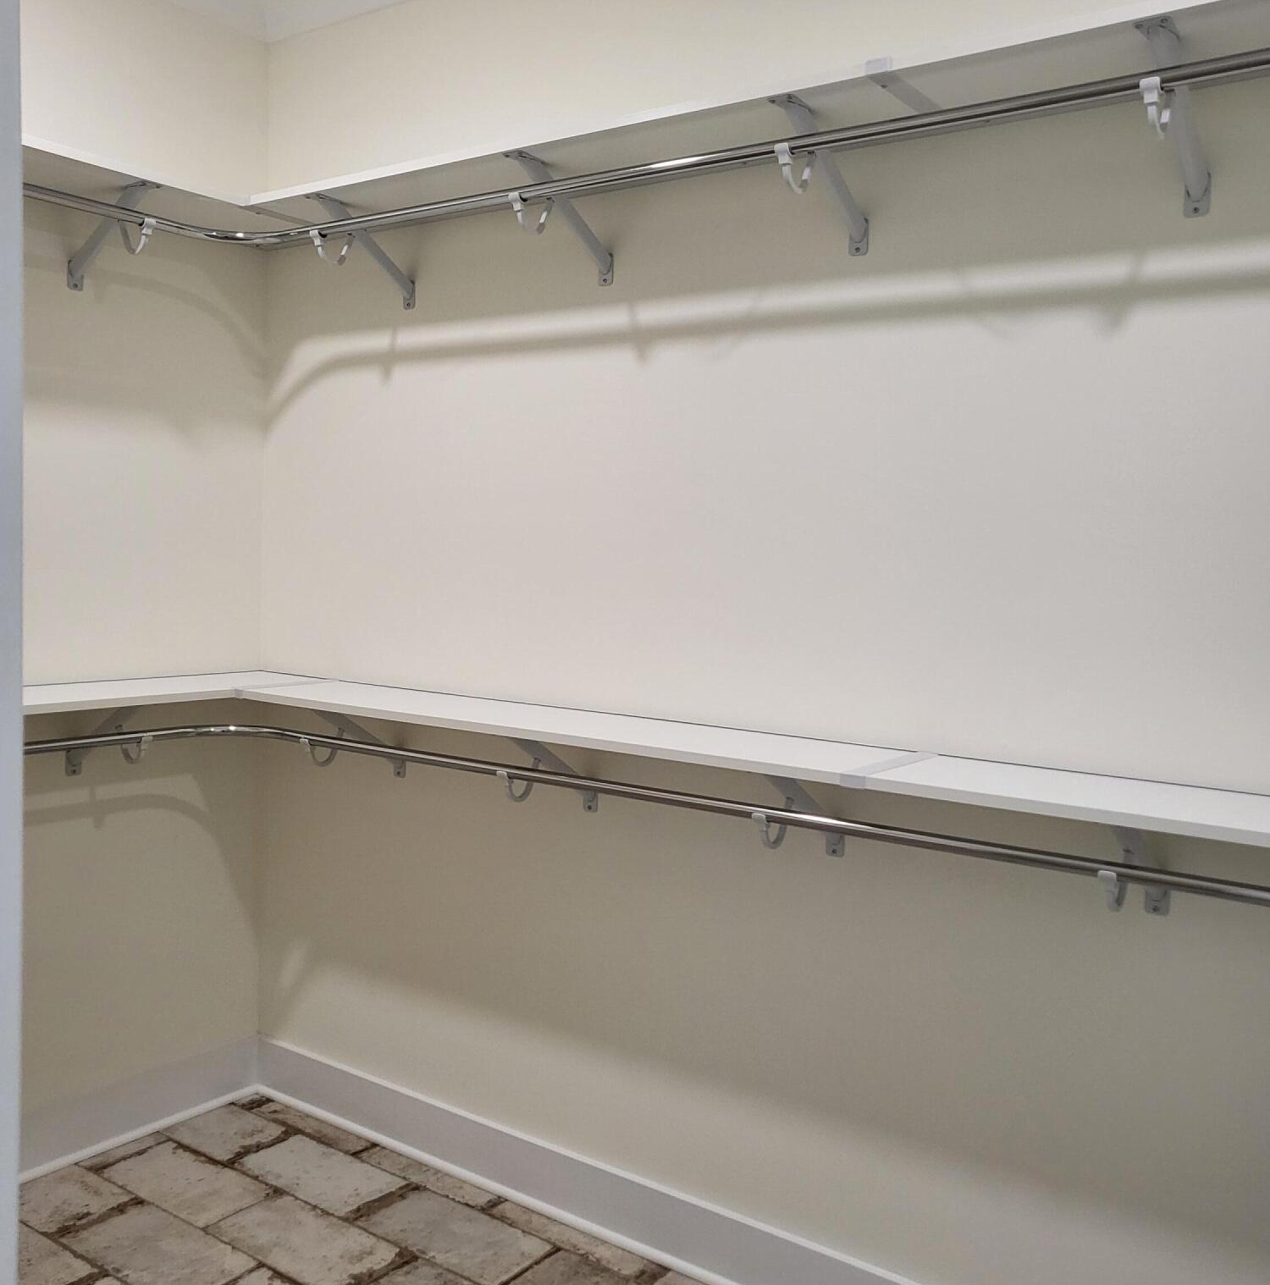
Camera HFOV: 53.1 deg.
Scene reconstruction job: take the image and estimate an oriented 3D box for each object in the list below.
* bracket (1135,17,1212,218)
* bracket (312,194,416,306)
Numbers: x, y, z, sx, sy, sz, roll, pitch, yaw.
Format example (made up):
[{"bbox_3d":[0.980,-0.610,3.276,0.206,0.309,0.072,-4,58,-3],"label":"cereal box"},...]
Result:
[{"bbox_3d":[0.759,-0.728,1.786,0.042,0.192,0.286,5,5,36],"label":"bracket"},{"bbox_3d":[-0.588,-0.840,2.761,0.042,0.190,0.286,5,5,36],"label":"bracket"}]

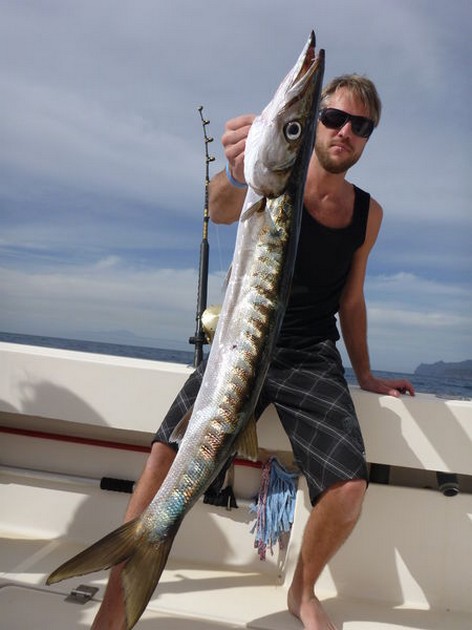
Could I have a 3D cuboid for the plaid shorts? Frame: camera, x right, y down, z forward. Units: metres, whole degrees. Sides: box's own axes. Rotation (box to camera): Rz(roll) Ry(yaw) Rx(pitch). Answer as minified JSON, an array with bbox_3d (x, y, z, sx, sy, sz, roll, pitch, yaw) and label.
[{"bbox_3d":[0.094,0.302,1.560,0.580,0.460,0.370,5,-5,6],"label":"plaid shorts"}]

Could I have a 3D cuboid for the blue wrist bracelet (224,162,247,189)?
[{"bbox_3d":[0.012,-0.263,0.920,0.068,0.064,0.016,2,-12,-11],"label":"blue wrist bracelet"}]

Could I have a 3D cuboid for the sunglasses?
[{"bbox_3d":[0.274,-0.478,1.297,0.145,0.050,0.130,15,9,2],"label":"sunglasses"}]

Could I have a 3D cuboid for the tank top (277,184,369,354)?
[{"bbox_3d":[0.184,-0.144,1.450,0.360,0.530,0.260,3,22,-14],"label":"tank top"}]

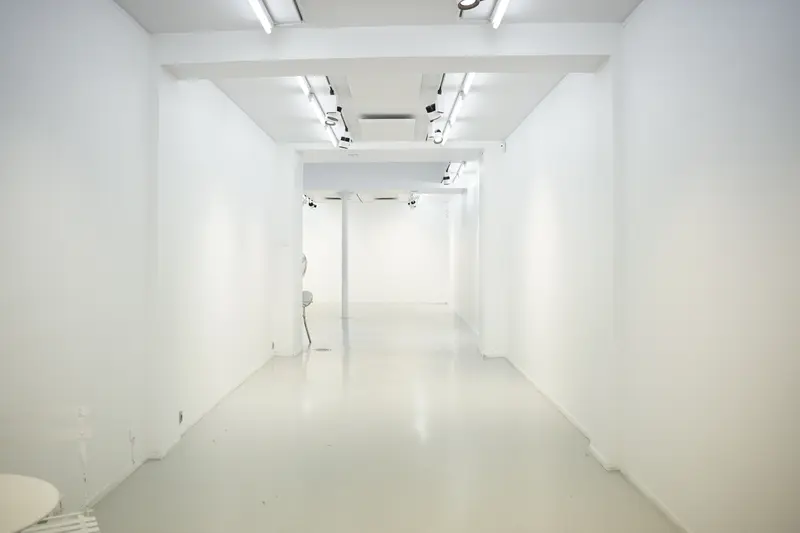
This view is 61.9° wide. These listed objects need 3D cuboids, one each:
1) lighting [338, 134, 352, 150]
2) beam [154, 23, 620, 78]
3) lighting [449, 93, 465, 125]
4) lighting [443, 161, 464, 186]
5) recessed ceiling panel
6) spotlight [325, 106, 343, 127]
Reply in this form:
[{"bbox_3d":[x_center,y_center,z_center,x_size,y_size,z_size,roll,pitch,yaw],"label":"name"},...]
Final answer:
[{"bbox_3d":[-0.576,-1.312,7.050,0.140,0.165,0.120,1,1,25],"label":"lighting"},{"bbox_3d":[-0.105,-1.333,4.160,2.820,0.200,0.335,0,1,4],"label":"beam"},{"bbox_3d":[0.509,-1.386,5.950,0.080,0.080,1.240,0,1,-1],"label":"lighting"},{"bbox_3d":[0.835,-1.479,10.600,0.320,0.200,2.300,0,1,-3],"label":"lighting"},{"bbox_3d":[-0.119,-1.413,6.900,0.580,0.070,0.700,0,1,0],"label":"recessed ceiling panel"},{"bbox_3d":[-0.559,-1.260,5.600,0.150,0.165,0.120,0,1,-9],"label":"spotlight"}]

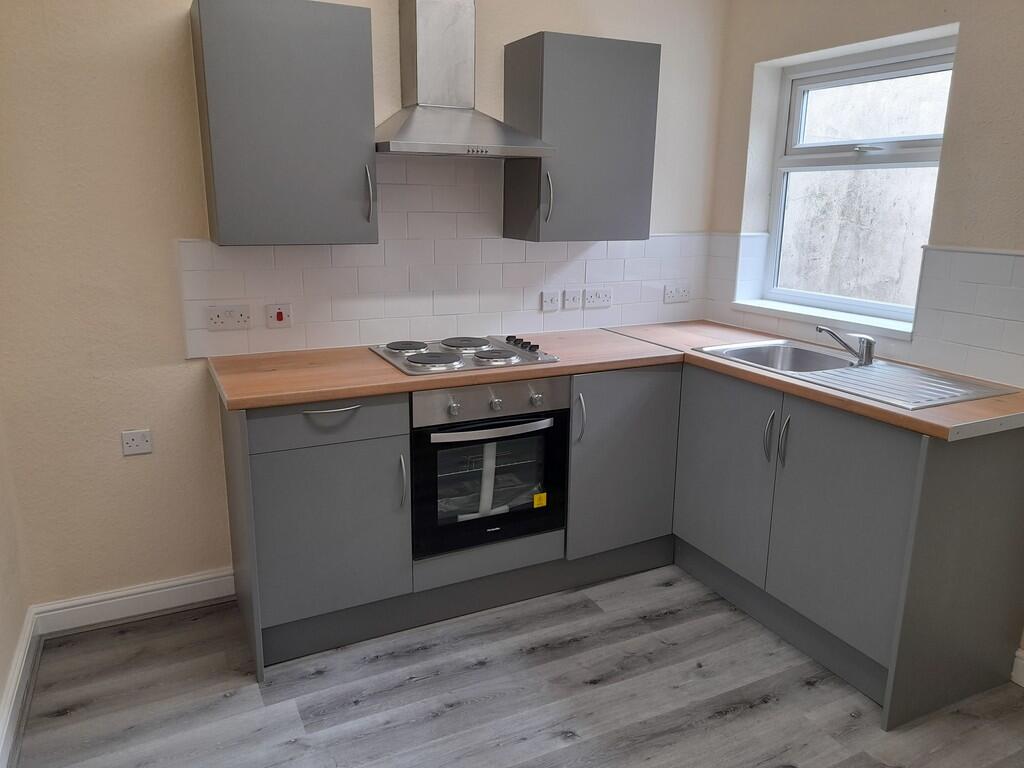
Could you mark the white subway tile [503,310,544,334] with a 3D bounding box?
[{"bbox_3d":[0.048,-0.264,3.146,0.200,0.099,0.010,-6,15,-26],"label":"white subway tile"}]

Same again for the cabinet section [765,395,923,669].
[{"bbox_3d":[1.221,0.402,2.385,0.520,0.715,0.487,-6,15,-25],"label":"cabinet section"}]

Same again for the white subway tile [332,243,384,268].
[{"bbox_3d":[-0.574,-0.488,2.764,0.200,0.100,0.010,-6,16,-26],"label":"white subway tile"}]

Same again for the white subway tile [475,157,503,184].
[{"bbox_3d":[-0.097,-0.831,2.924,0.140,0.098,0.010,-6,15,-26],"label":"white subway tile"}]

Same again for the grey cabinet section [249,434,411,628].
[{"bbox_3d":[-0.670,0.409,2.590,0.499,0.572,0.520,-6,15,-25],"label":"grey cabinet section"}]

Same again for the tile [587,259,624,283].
[{"bbox_3d":[0.413,-0.500,3.276,0.200,0.100,0.010,-6,15,-25],"label":"tile"}]

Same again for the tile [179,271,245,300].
[{"bbox_3d":[-1.038,-0.343,2.587,0.200,0.100,0.009,-6,17,-25],"label":"tile"}]

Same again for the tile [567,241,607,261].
[{"bbox_3d":[0.328,-0.587,3.210,0.200,0.099,0.010,-6,15,-26],"label":"tile"}]

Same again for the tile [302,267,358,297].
[{"bbox_3d":[-0.671,-0.381,2.741,0.200,0.100,0.010,-6,16,-26],"label":"tile"}]

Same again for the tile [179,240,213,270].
[{"bbox_3d":[-1.081,-0.437,2.533,0.105,0.100,0.010,-6,15,-26],"label":"tile"}]

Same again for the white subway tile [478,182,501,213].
[{"bbox_3d":[-0.035,-0.742,2.984,0.200,0.099,0.010,-6,15,-26],"label":"white subway tile"}]

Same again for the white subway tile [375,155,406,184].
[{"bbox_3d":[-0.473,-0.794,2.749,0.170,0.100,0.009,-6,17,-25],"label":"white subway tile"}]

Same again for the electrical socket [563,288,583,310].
[{"bbox_3d":[0.264,-0.366,3.222,0.086,0.086,0.012,-6,15,-25],"label":"electrical socket"}]

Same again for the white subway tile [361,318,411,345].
[{"bbox_3d":[-0.493,-0.206,2.878,0.200,0.100,0.010,-6,16,-26],"label":"white subway tile"}]

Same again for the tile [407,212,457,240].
[{"bbox_3d":[-0.309,-0.617,2.881,0.200,0.100,0.009,-6,17,-25],"label":"tile"}]

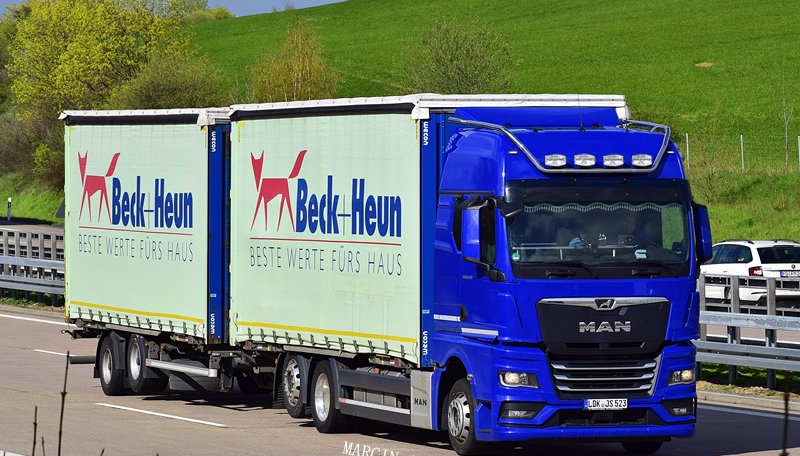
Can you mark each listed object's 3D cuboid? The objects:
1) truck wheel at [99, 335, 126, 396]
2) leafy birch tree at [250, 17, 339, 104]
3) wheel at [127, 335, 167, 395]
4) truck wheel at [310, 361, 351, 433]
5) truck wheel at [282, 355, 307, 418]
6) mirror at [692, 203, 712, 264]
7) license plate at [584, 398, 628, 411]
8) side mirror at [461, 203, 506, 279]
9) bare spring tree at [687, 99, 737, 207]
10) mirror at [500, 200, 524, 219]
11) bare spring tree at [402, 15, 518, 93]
[{"bbox_3d":[-4.176,2.064,57.862,0.380,0.880,0.880,0,0,-19],"label":"truck wheel"},{"bbox_3d":[-4.030,-4.855,145.000,3.300,6.000,3.300,0,0,0],"label":"leafy birch tree"},{"bbox_3d":[-3.668,1.946,56.418,0.380,0.880,0.880,0,0,-19],"label":"wheel"},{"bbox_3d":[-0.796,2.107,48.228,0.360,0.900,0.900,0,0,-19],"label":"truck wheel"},{"bbox_3d":[-1.222,1.972,49.392,0.330,0.890,0.890,0,0,-19],"label":"truck wheel"},{"bbox_3d":[3.416,0.050,43.540,0.220,0.670,0.180,0,0,-19],"label":"mirror"},{"bbox_3d":[2.272,1.936,42.638,0.520,0.110,0.020,0,0,-19],"label":"license plate"},{"bbox_3d":[0.855,0.147,42.597,0.330,0.860,0.260,0,0,-19],"label":"side mirror"},{"bbox_3d":[8.698,-2.136,108.000,1.500,2.950,1.500,0,0,0],"label":"bare spring tree"},{"bbox_3d":[1.230,-0.203,42.367,0.270,0.220,0.200,0,0,-19],"label":"mirror"},{"bbox_3d":[2.000,-4.487,130.000,4.000,5.300,4.000,0,0,0],"label":"bare spring tree"}]

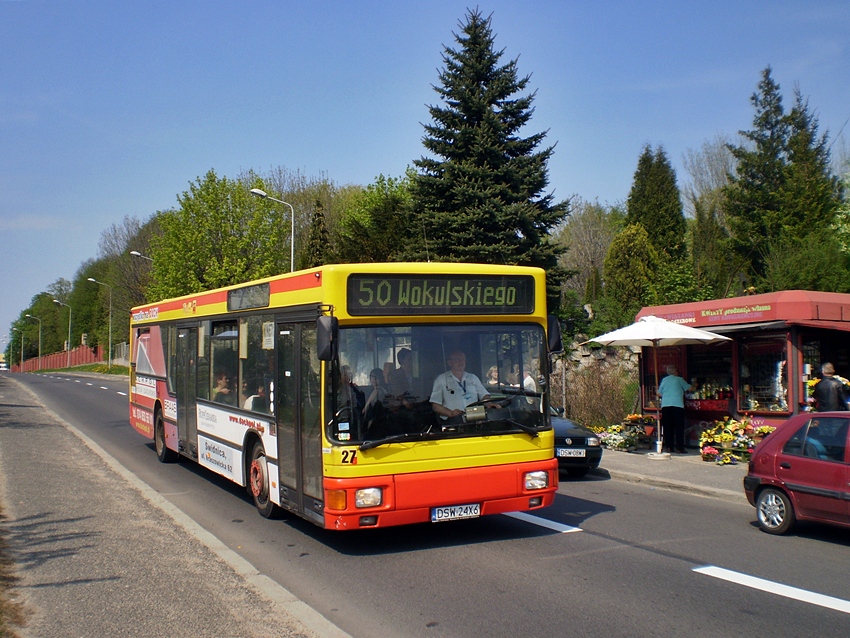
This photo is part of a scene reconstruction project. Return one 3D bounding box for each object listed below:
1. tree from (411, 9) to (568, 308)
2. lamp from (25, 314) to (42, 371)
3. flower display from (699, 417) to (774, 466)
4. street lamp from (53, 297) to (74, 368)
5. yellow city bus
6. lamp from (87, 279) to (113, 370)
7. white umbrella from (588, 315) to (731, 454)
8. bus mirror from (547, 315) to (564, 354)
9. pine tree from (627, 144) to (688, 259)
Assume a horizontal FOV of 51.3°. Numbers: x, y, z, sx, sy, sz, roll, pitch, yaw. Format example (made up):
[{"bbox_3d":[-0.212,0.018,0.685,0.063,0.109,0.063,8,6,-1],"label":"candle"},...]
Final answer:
[{"bbox_3d":[2.115,-4.707,29.000,5.182,10.955,5.182,0,-2,0],"label":"tree"},{"bbox_3d":[-64.817,3.943,146.500,2.400,9.200,0.350,1,-2,-29],"label":"lamp"},{"bbox_3d":[5.099,1.994,14.450,0.800,0.680,1.350,2,-4,-28],"label":"flower display"},{"bbox_3d":[-49.033,2.029,119.600,2.350,9.200,0.350,1,-2,-29],"label":"street lamp"},{"bbox_3d":[-2.127,0.946,13.044,2.580,2.720,10.662,-1,-1,-27],"label":"yellow city bus"},{"bbox_3d":[-33.291,0.512,90.600,2.350,9.200,0.350,1,-2,-29],"label":"lamp"},{"bbox_3d":[4.128,1.201,15.500,2.500,2.530,2.500,0,-2,0],"label":"white umbrella"},{"bbox_3d":[1.359,0.161,9.208,0.200,0.400,0.160,-1,-1,-27],"label":"bus mirror"},{"bbox_3d":[8.863,-3.557,34.000,2.500,6.306,2.500,1,-2,-27],"label":"pine tree"}]

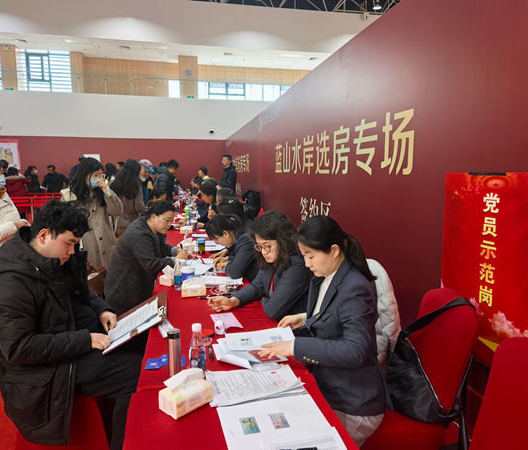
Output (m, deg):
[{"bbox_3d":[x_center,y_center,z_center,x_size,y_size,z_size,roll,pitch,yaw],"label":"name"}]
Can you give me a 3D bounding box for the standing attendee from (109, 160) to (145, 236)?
[{"bbox_3d":[-1.467,0.112,4.499,0.500,1.630,0.380,4,8,28],"label":"standing attendee"}]

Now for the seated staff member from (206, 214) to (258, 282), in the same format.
[{"bbox_3d":[-0.067,0.492,3.310,0.750,1.180,0.550,-1,7,-11],"label":"seated staff member"}]

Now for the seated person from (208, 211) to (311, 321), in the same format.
[{"bbox_3d":[0.069,0.551,2.533,0.760,1.260,0.580,-1,7,-11],"label":"seated person"}]

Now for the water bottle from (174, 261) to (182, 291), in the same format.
[{"bbox_3d":[-0.537,0.310,2.609,0.054,0.190,0.054,-2,7,-12],"label":"water bottle"}]

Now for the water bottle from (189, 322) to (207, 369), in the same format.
[{"bbox_3d":[-0.238,0.449,1.484,0.062,0.200,0.062,-2,7,-12],"label":"water bottle"}]

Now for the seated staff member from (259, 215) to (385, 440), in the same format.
[{"bbox_3d":[0.162,0.620,1.690,0.600,1.300,0.470,-2,7,-12],"label":"seated staff member"}]

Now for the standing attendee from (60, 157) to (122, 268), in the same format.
[{"bbox_3d":[-1.381,0.244,3.437,0.360,1.600,0.460,7,10,43],"label":"standing attendee"}]

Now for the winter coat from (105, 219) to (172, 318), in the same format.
[{"bbox_3d":[-0.936,0.342,3.145,0.620,0.760,0.520,-2,8,-16],"label":"winter coat"}]

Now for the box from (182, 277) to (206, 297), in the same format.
[{"bbox_3d":[-0.415,0.387,2.497,0.145,0.066,0.085,-2,7,-12],"label":"box"}]

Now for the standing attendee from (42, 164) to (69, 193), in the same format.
[{"bbox_3d":[-5.263,-0.706,10.583,0.580,1.660,0.360,-2,8,-14],"label":"standing attendee"}]

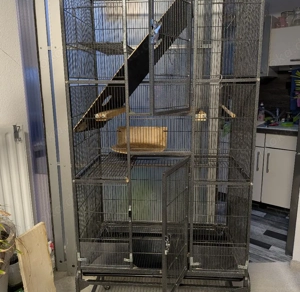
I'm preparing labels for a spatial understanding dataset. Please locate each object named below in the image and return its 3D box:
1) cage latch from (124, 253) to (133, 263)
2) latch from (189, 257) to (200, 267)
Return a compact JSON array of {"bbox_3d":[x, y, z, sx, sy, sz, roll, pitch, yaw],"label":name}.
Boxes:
[{"bbox_3d":[-0.097,0.513,1.270,0.041,0.048,0.014,0,12,4],"label":"cage latch"},{"bbox_3d":[0.204,0.520,1.248,0.046,0.043,0.014,0,12,4],"label":"latch"}]

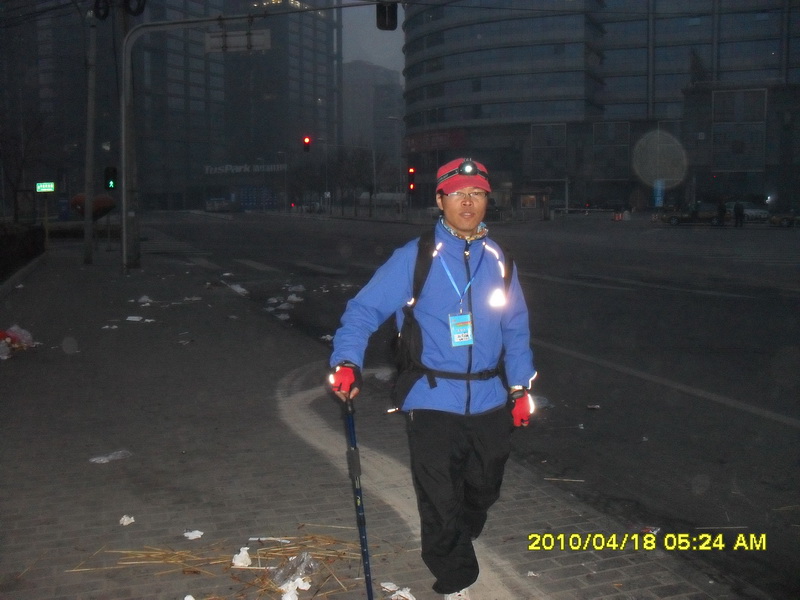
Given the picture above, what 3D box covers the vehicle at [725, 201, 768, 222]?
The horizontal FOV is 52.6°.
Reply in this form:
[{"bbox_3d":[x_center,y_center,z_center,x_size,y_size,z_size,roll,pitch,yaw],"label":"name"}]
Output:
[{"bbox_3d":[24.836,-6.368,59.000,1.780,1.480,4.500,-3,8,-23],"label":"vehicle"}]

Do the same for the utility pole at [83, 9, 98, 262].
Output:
[{"bbox_3d":[-7.711,-4.019,20.190,0.220,6.280,0.220,1,7,-21],"label":"utility pole"}]

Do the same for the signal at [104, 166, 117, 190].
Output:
[{"bbox_3d":[-9.238,-3.881,25.883,0.380,0.740,0.250,-3,7,-21],"label":"signal"}]

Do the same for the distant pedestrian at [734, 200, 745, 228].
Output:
[{"bbox_3d":[21.951,-5.573,52.300,0.540,1.700,0.350,3,7,22],"label":"distant pedestrian"}]

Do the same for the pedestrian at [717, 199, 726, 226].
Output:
[{"bbox_3d":[20.787,-5.586,52.300,0.520,1.700,0.350,3,7,22],"label":"pedestrian"}]

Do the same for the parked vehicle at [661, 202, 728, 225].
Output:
[{"bbox_3d":[20.233,-5.855,55.200,4.550,1.460,1.760,3,7,22],"label":"parked vehicle"}]

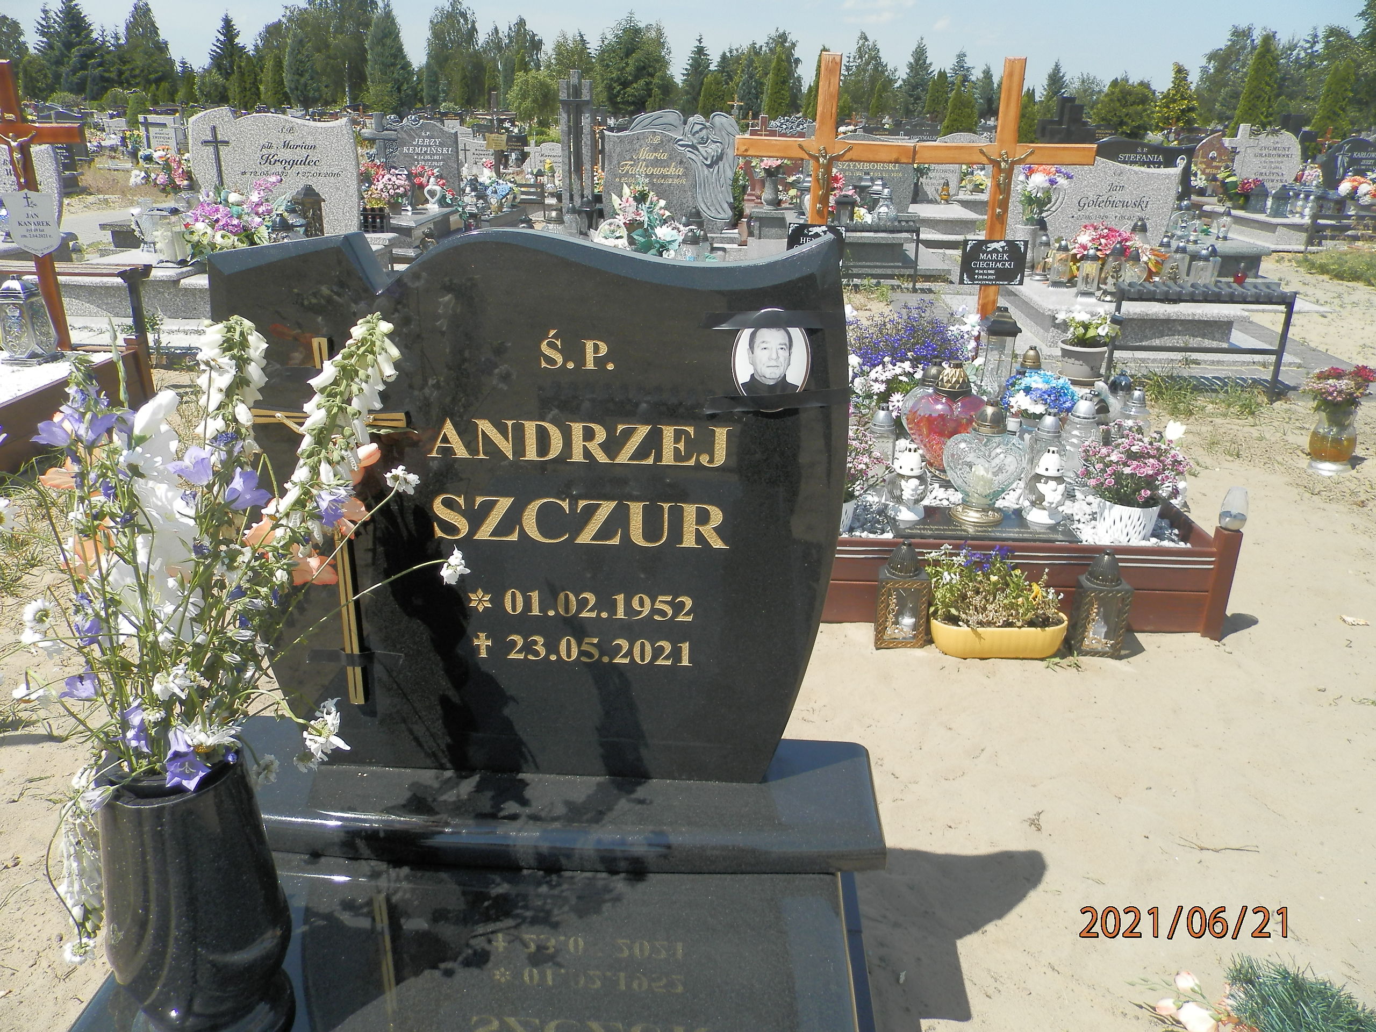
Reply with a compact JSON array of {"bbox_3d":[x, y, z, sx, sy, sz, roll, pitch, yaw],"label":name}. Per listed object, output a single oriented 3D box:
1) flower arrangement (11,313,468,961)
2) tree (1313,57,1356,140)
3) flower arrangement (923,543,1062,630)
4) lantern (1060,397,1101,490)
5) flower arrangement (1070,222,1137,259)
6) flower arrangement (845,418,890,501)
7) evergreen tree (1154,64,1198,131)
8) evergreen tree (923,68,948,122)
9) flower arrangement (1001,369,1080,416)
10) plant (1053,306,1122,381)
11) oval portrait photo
[{"bbox_3d":[-0.387,0.103,0.888,0.370,0.530,0.330,2,21,2],"label":"flower arrangement"},{"bbox_3d":[18.840,-11.960,29.589,1.256,3.019,1.256,2,22,2],"label":"tree"},{"bbox_3d":[0.773,0.158,2.494,0.333,0.198,0.159,2,23,3],"label":"flower arrangement"},{"bbox_3d":[1.229,-0.239,3.106,0.123,0.280,0.123,2,23,3],"label":"lantern"},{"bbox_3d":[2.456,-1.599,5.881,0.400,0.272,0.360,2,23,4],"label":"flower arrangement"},{"bbox_3d":[0.418,-0.156,2.730,0.270,0.241,0.261,2,23,3],"label":"flower arrangement"},{"bbox_3d":[15.352,-12.856,31.407,1.384,2.663,1.384,2,23,4],"label":"evergreen tree"},{"bbox_3d":[15.394,-26.213,61.906,1.585,3.062,1.585,2,23,3],"label":"evergreen tree"},{"bbox_3d":[1.147,-0.398,3.243,0.251,0.169,0.241,2,23,3],"label":"flower arrangement"},{"bbox_3d":[2.192,-0.957,5.442,0.359,0.373,0.340,2,23,4],"label":"plant"},{"bbox_3d":[0.097,-0.179,1.144,0.090,0.121,0.009,2,23,3],"label":"oval portrait photo"}]

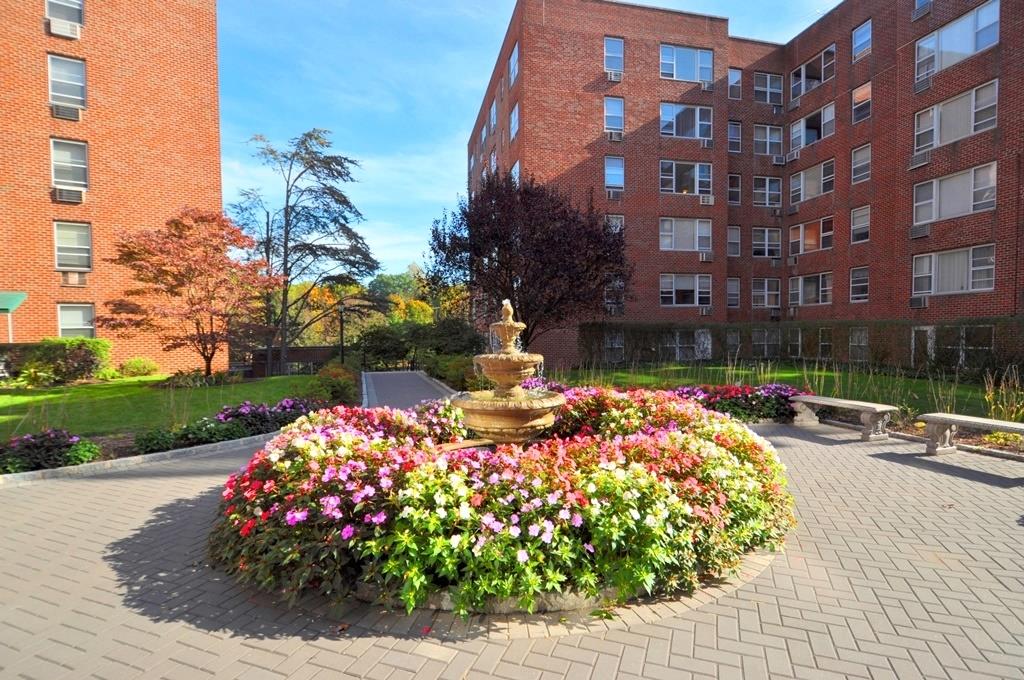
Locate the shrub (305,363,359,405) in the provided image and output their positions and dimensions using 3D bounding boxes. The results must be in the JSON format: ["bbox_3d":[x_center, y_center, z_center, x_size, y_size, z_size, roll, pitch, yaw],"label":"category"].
[{"bbox_3d":[-4.087,0.939,10.372,1.140,0.900,1.100,-1,1,-22],"label":"shrub"}]

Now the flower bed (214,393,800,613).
[{"bbox_3d":[-0.014,1.123,4.876,5.200,0.750,5.050,-1,1,0],"label":"flower bed"}]

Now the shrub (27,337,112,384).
[{"bbox_3d":[-13.393,0.584,13.812,1.950,1.420,1.400,-2,1,-29],"label":"shrub"}]

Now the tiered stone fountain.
[{"bbox_3d":[-0.025,0.358,4.879,1.230,1.550,1.230,-1,1,0],"label":"tiered stone fountain"}]

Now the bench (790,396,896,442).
[{"bbox_3d":[4.982,1.163,6.929,0.420,0.420,1.400,-1,1,-15],"label":"bench"}]

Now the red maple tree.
[{"bbox_3d":[-10.071,-1.420,14.119,4.600,5.350,4.400,-2,2,-35],"label":"red maple tree"}]

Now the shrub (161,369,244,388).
[{"bbox_3d":[-8.966,1.057,13.124,1.950,0.470,1.350,-2,2,-34],"label":"shrub"}]

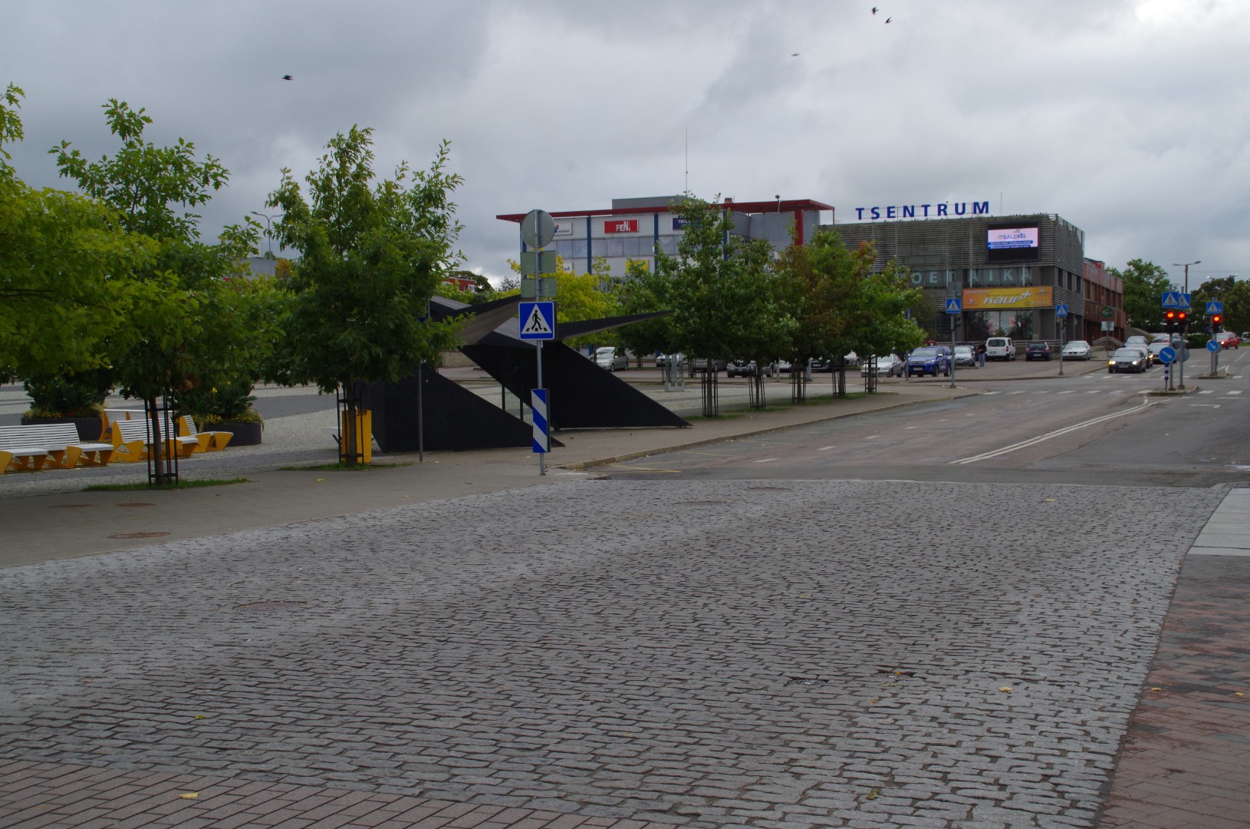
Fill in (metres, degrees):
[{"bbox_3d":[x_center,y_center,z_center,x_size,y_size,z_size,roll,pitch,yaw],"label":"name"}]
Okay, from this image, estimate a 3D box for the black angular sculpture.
[{"bbox_3d":[-1.979,-0.868,36.800,4.900,3.100,8.900,0,2,21],"label":"black angular sculpture"}]

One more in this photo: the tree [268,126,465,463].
[{"bbox_3d":[-4.517,-2.084,29.700,3.450,5.950,3.350,-1,1,0],"label":"tree"}]

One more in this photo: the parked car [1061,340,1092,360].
[{"bbox_3d":[33.665,-4.745,126.500,1.840,1.470,4.800,0,2,21],"label":"parked car"}]

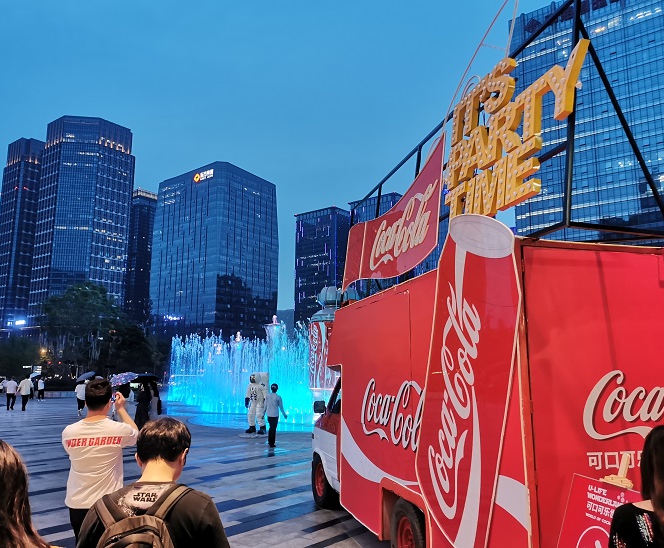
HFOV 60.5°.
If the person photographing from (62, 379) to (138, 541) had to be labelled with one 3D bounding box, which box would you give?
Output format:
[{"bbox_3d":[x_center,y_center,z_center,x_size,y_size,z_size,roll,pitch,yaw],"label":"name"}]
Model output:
[{"bbox_3d":[-1.731,1.661,4.206,0.570,1.750,0.500,0,-10,2],"label":"person photographing"}]

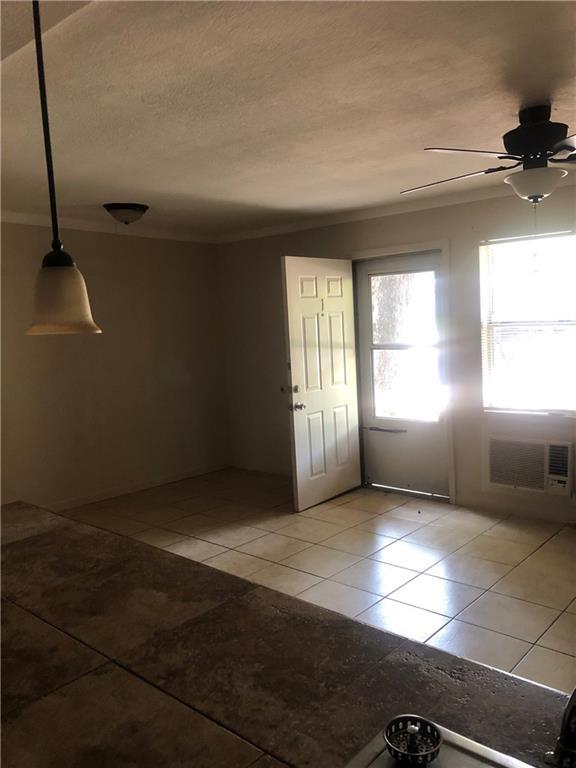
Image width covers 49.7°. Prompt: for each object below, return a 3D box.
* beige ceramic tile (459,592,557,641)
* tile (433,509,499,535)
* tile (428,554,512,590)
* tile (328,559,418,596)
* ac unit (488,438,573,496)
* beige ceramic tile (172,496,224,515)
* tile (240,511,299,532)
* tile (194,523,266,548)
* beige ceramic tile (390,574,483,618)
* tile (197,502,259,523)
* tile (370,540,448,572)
[{"bbox_3d":[1.126,1.181,3.167,0.402,0.010,0.402,3,8,41],"label":"beige ceramic tile"},{"bbox_3d":[1.320,1.028,4.614,0.402,0.010,0.402,3,8,41],"label":"tile"},{"bbox_3d":[1.106,1.138,3.782,0.406,0.012,0.406,3,8,42],"label":"tile"},{"bbox_3d":[0.519,1.154,3.710,0.403,0.010,0.403,3,8,41],"label":"tile"},{"bbox_3d":[1.823,0.589,4.631,0.600,0.385,0.180,3,8,42],"label":"ac unit"},{"bbox_3d":[-0.745,1.051,5.427,0.406,0.012,0.406,3,8,42],"label":"beige ceramic tile"},{"bbox_3d":[-0.131,1.064,4.817,0.403,0.010,0.403,3,8,41],"label":"tile"},{"bbox_3d":[-0.399,1.108,4.513,0.403,0.010,0.403,3,8,41],"label":"tile"},{"bbox_3d":[0.820,1.165,3.435,0.402,0.010,0.402,3,8,41],"label":"beige ceramic tile"},{"bbox_3d":[-0.437,1.065,5.153,0.406,0.012,0.406,3,8,42],"label":"tile"},{"bbox_3d":[0.798,1.123,4.056,0.406,0.012,0.406,3,8,42],"label":"tile"}]

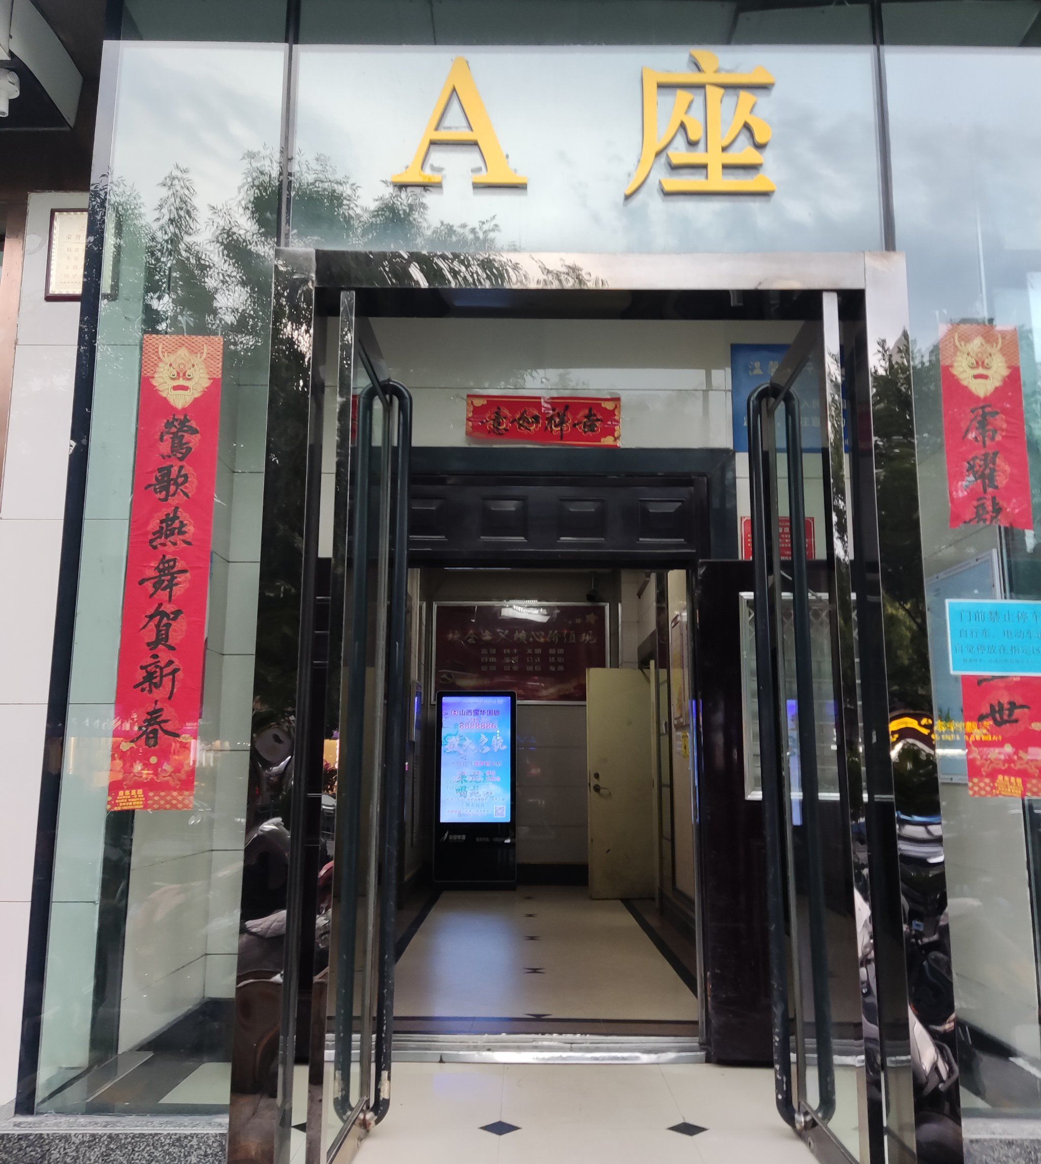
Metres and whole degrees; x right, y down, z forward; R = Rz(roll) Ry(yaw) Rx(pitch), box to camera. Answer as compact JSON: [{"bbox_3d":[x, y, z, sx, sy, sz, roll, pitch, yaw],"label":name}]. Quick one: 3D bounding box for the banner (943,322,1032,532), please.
[{"bbox_3d":[1.387,-0.466,2.989,0.245,0.630,0.020,0,-10,0],"label":"banner"}]

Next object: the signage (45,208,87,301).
[{"bbox_3d":[-1.505,-1.131,3.443,0.250,0.345,0.030,0,-10,0],"label":"signage"}]

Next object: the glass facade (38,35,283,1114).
[{"bbox_3d":[-1.030,-0.185,2.946,0.540,3.240,0.050,0,-10,0],"label":"glass facade"}]

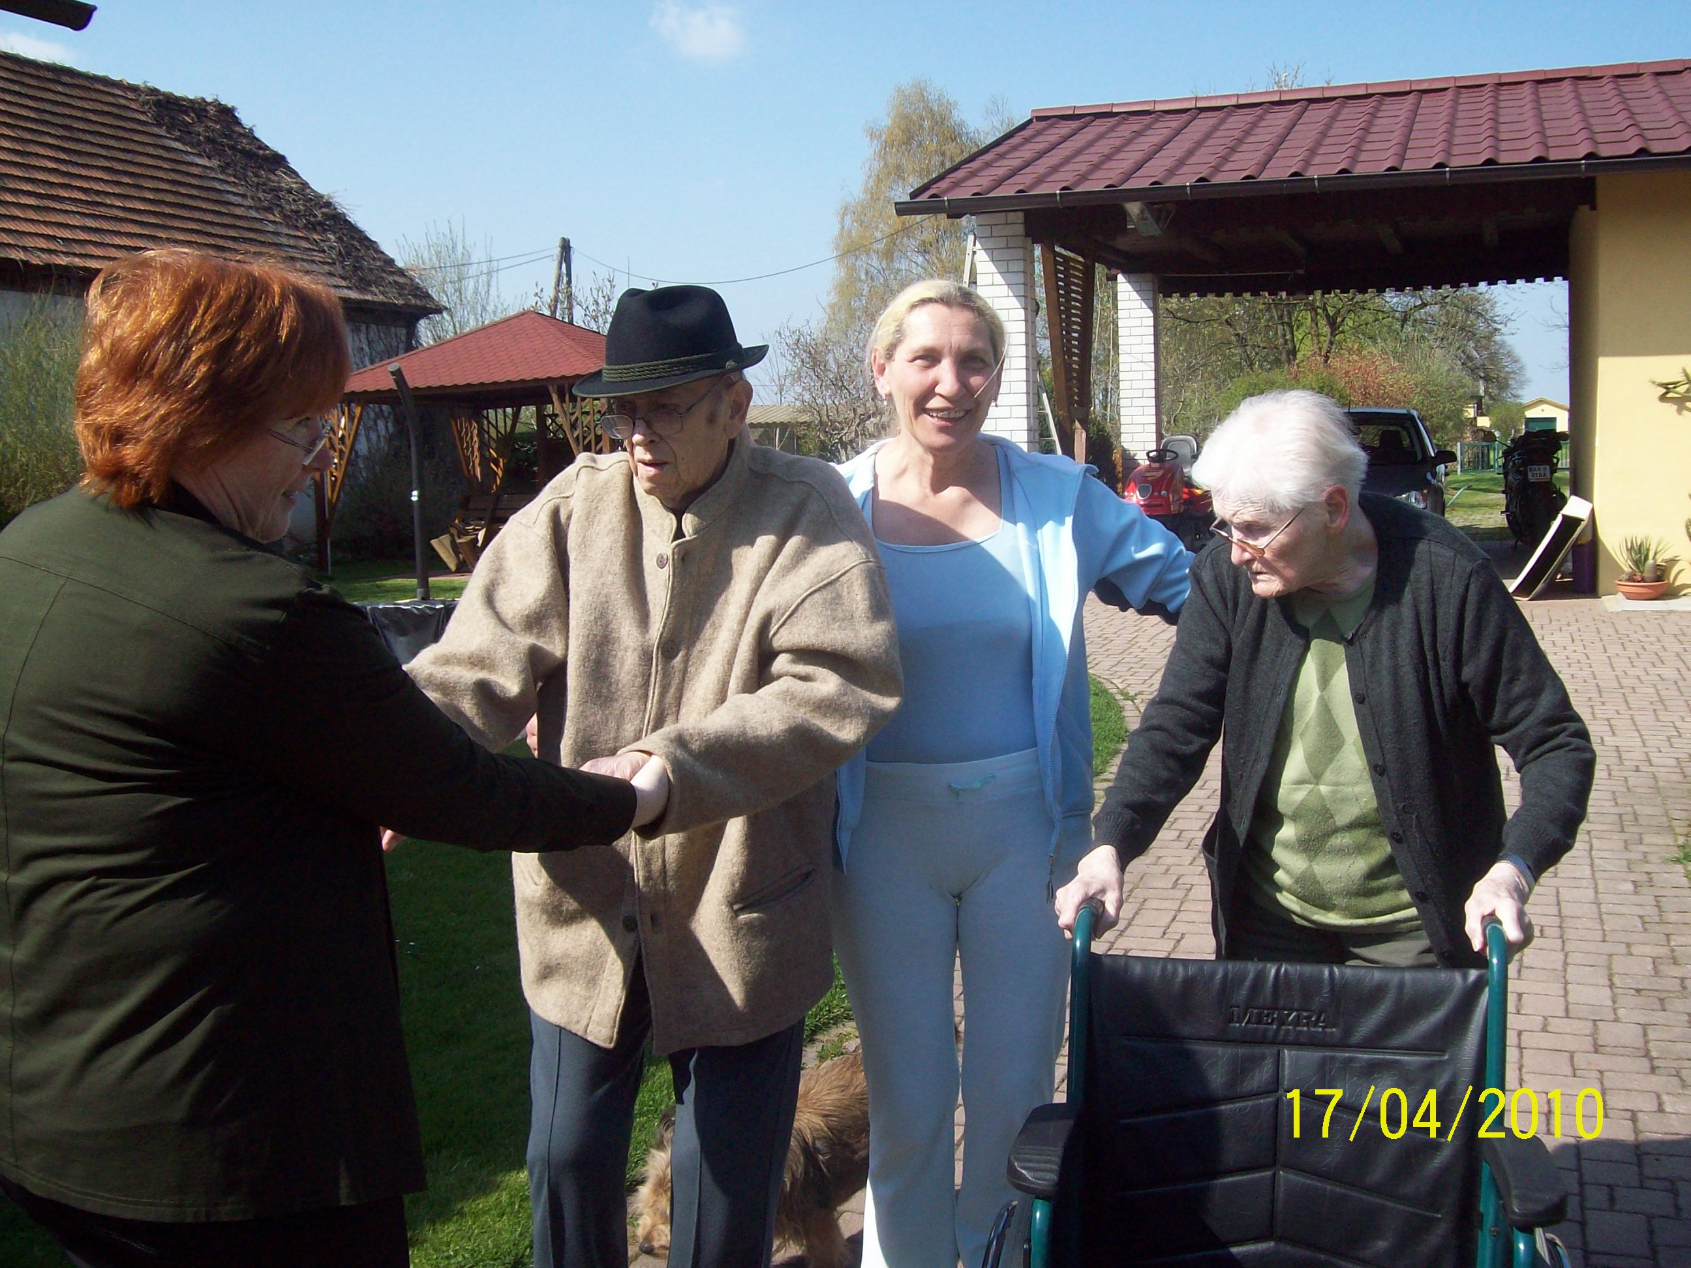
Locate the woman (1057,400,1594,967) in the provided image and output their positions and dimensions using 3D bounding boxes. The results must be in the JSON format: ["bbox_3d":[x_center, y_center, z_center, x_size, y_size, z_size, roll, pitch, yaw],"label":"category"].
[{"bbox_3d":[0.612,0.434,2.291,0.640,1.510,0.580,0,7,16],"label":"woman"}]

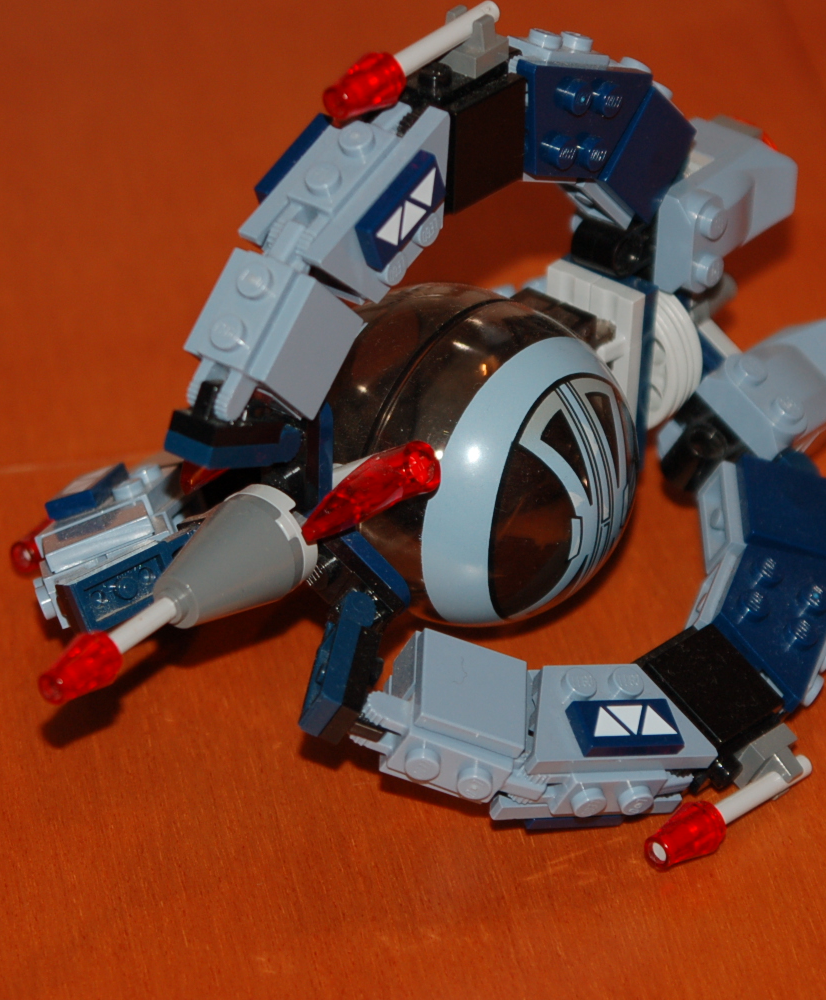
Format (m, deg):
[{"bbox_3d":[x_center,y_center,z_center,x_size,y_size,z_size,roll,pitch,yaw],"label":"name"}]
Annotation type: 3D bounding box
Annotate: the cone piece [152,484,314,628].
[{"bbox_3d":[-0.027,0.010,0.810,0.016,0.016,0.023,0,26,42],"label":"cone piece"}]

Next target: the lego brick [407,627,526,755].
[{"bbox_3d":[0.008,0.027,0.811,0.016,0.004,0.016,19,45,-18],"label":"lego brick"}]

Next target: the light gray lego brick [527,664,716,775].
[{"bbox_3d":[0.028,0.031,0.830,0.032,0.005,0.016,0,53,-33],"label":"light gray lego brick"}]

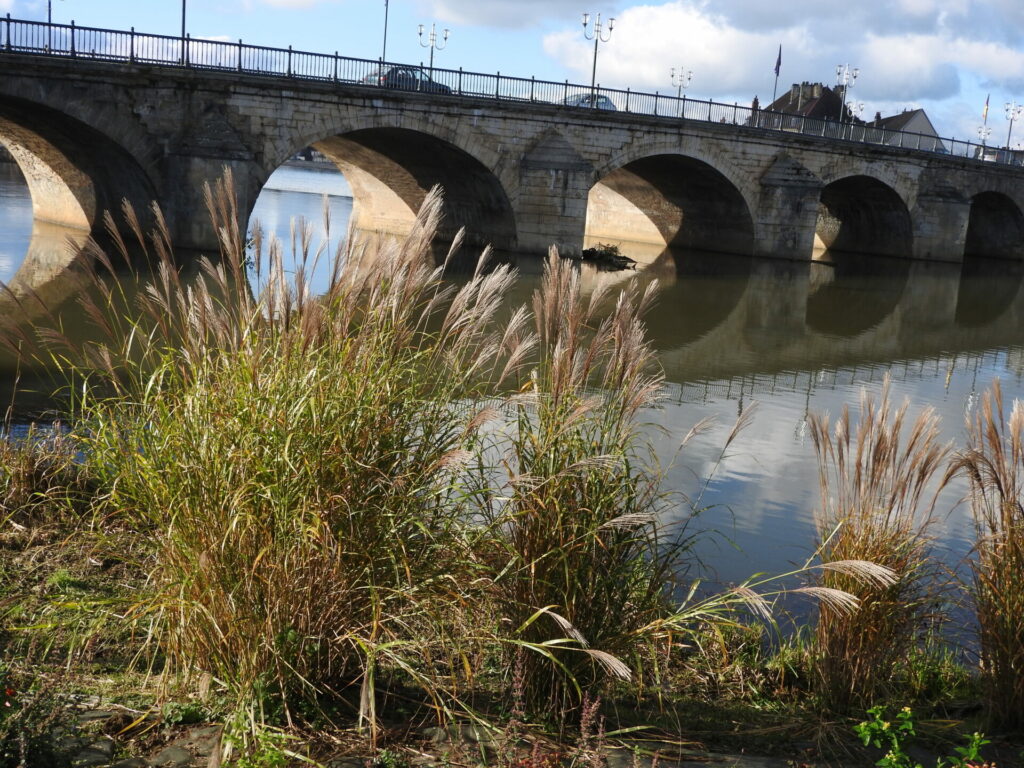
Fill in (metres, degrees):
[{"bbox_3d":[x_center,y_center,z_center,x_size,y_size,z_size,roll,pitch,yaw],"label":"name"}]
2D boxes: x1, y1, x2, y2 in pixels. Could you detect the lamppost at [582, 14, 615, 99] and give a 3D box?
[{"bbox_3d":[3.958,-15.190,55.788,2.065,4.375,0.380,-5,13,-41],"label":"lamppost"}]

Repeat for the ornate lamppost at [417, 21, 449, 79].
[{"bbox_3d":[-4.361,-17.357,64.522,2.065,4.422,0.380,-5,13,-41],"label":"ornate lamppost"}]

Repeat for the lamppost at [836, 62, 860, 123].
[{"bbox_3d":[19.427,-16.517,69.351,2.065,4.427,0.380,-5,13,-41],"label":"lamppost"}]

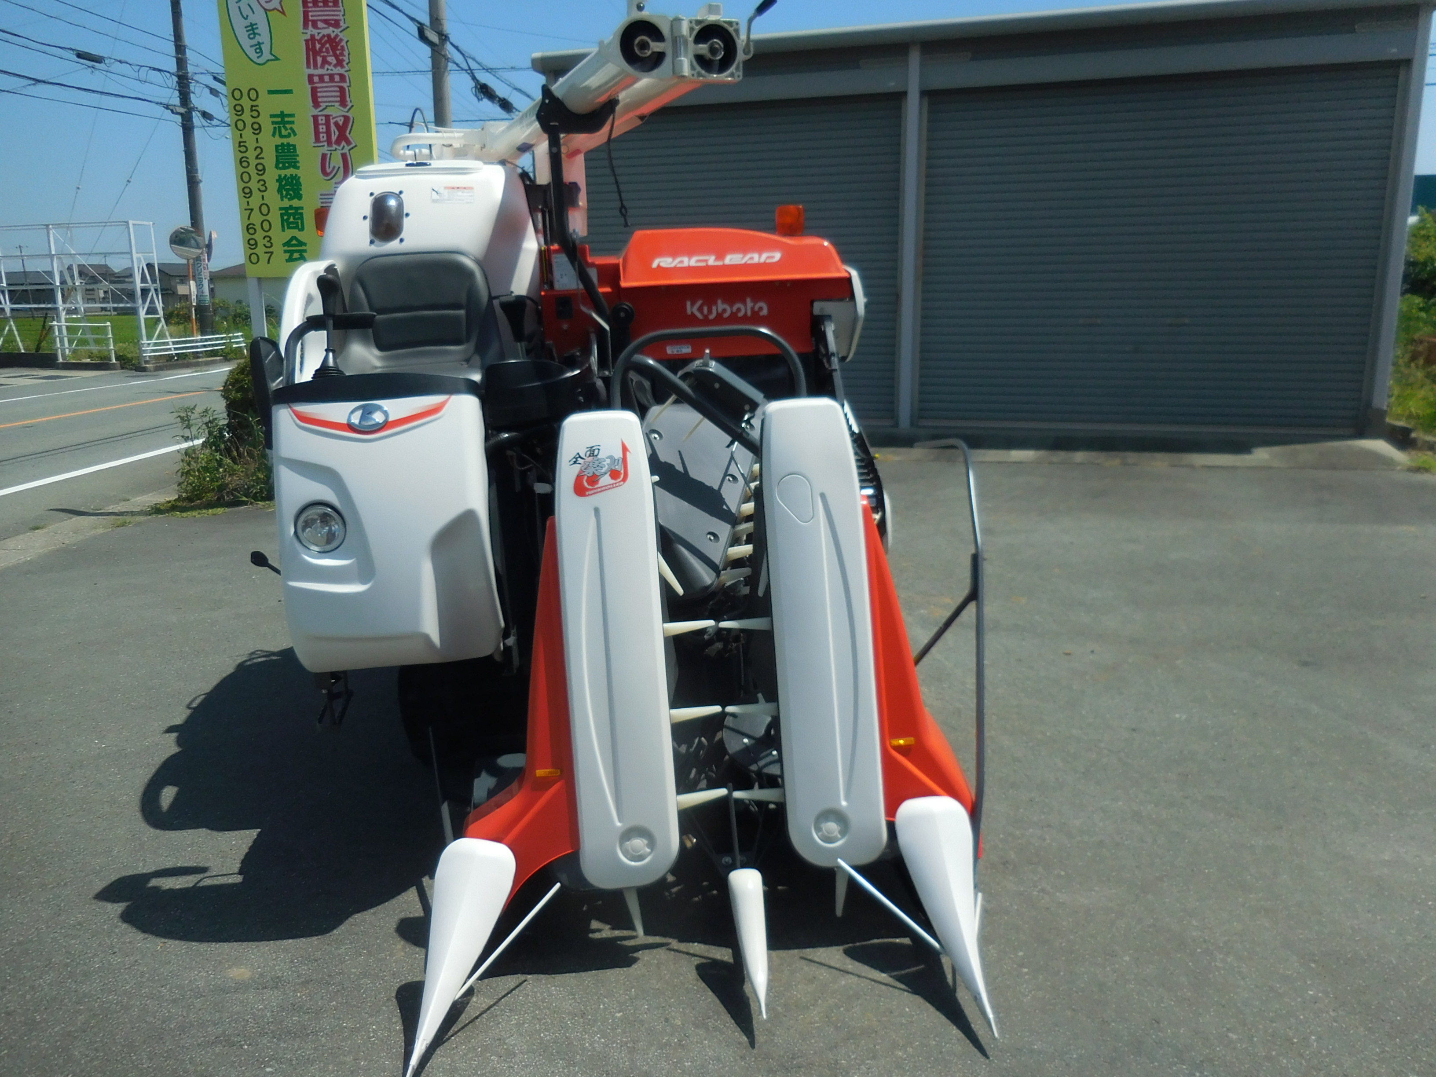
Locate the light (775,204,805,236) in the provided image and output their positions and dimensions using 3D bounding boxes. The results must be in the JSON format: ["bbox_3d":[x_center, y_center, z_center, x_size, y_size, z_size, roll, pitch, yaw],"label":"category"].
[{"bbox_3d":[0.242,-1.075,3.500,0.095,0.110,0.075,-2,13,-7],"label":"light"}]

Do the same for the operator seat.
[{"bbox_3d":[-0.905,-0.646,3.150,0.490,0.480,0.500,-2,13,-7],"label":"operator seat"}]

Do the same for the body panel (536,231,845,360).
[{"bbox_3d":[-0.058,-0.804,3.450,1.000,0.430,0.400,-2,13,-7],"label":"body panel"}]

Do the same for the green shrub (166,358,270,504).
[{"bbox_3d":[-3.541,-0.759,7.500,0.950,1.100,0.900,-2,13,-7],"label":"green shrub"}]

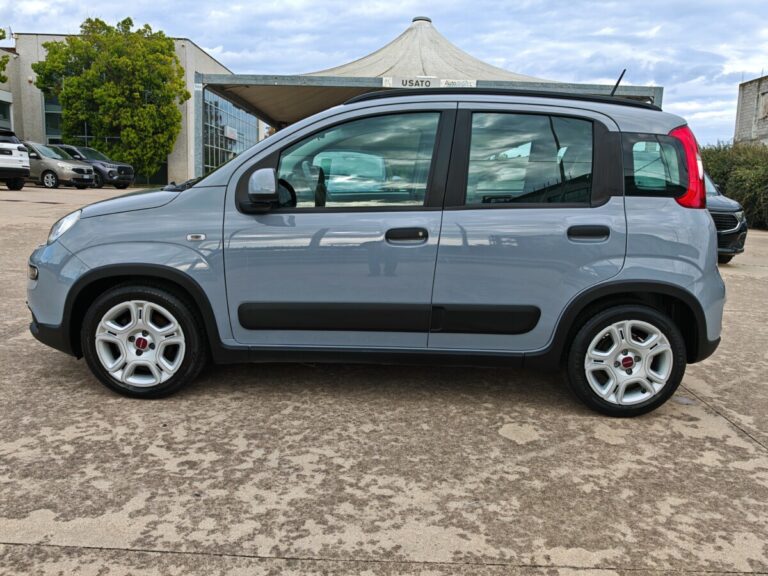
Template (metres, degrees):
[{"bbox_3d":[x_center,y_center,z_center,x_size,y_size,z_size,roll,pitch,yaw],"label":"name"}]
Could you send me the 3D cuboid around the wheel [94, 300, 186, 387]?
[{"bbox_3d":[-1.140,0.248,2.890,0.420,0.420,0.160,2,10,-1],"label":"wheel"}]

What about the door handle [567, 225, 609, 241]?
[{"bbox_3d":[0.930,-0.256,2.734,0.205,0.075,0.055,2,10,-1],"label":"door handle"}]

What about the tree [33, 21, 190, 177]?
[{"bbox_3d":[-11.373,-7.784,25.000,6.000,7.000,5.600,-3,11,-27],"label":"tree"}]

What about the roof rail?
[{"bbox_3d":[0.573,-0.892,2.875,1.530,0.110,0.050,2,10,-1],"label":"roof rail"}]

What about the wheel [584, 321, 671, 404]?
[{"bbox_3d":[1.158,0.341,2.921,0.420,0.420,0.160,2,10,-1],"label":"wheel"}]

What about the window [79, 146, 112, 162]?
[{"bbox_3d":[-10.981,-5.101,22.800,0.850,0.150,1.380,43,13,1],"label":"window"}]

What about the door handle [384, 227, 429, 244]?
[{"bbox_3d":[0.102,-0.240,2.732,0.205,0.078,0.055,2,10,-1],"label":"door handle"}]

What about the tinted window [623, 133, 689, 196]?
[{"bbox_3d":[1.242,-0.564,2.766,0.280,0.310,0.060,3,-5,-6],"label":"tinted window"}]

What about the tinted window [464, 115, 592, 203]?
[{"bbox_3d":[0.672,-0.591,2.758,0.590,0.440,0.060,2,-4,-1],"label":"tinted window"}]

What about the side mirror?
[{"bbox_3d":[-0.537,-0.423,2.623,0.130,0.190,0.190,2,10,-1],"label":"side mirror"}]

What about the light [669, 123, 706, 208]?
[{"bbox_3d":[1.407,-0.575,2.811,0.180,0.420,0.170,2,0,-1],"label":"light"}]

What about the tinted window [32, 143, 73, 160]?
[{"bbox_3d":[-11.622,-4.768,21.000,0.800,0.150,1.350,43,14,1],"label":"tinted window"}]

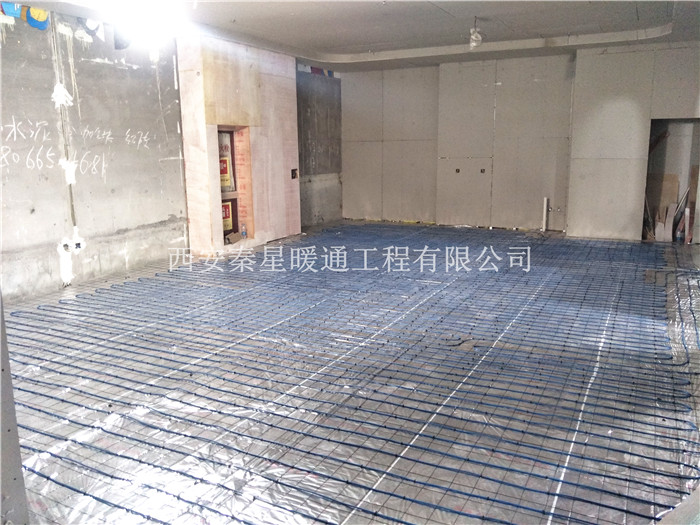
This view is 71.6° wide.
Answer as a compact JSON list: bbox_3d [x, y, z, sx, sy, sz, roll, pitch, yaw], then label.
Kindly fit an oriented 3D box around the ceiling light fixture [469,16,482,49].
[{"bbox_3d":[1.860,-3.411,7.200,0.186,0.443,0.186,2,11,14],"label":"ceiling light fixture"}]

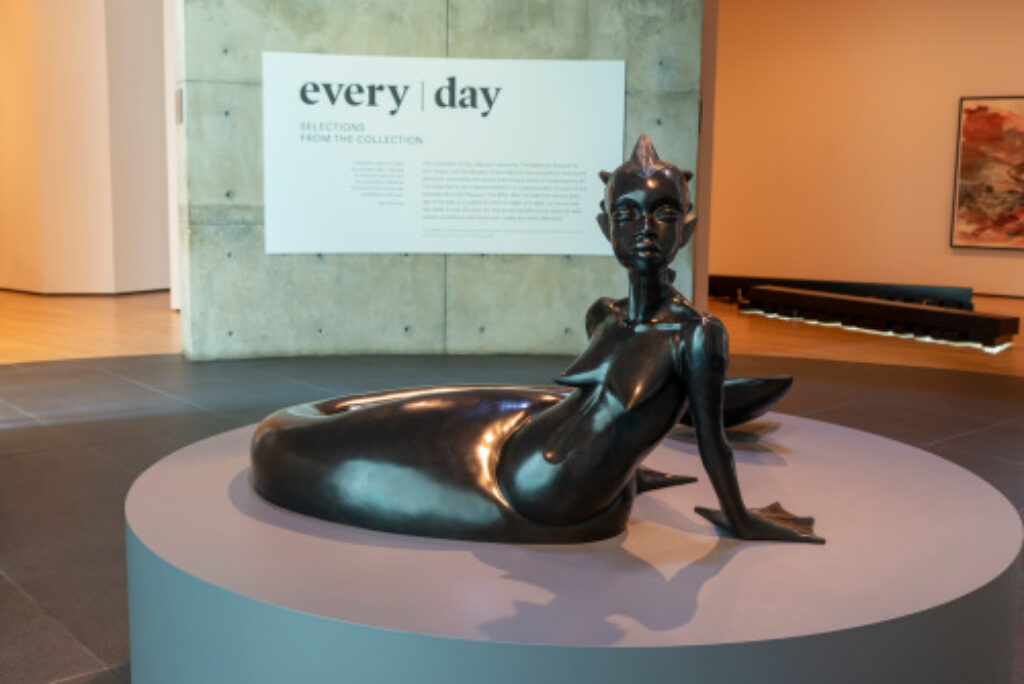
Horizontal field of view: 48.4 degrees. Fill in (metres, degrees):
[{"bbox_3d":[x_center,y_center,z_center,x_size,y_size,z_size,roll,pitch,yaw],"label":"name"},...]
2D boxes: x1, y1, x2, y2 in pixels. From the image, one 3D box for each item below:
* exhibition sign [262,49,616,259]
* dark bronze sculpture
[{"bbox_3d":[-0.590,-1.667,10.276,3.210,1.755,0.181,0,8,-6],"label":"exhibition sign"},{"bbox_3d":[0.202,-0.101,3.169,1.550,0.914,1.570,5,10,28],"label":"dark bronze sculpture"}]

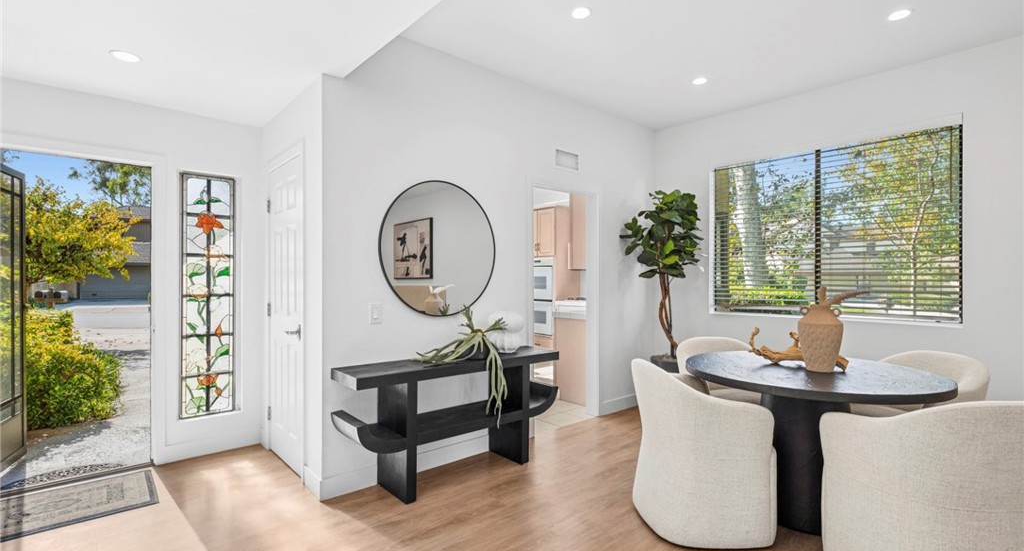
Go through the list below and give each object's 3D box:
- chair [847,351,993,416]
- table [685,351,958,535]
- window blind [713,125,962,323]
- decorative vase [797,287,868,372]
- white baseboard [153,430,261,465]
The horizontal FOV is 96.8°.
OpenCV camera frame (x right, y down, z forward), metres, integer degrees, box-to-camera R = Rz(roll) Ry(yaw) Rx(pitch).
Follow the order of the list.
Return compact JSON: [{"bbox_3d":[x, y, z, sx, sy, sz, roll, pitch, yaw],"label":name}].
[{"bbox_3d":[2.380,0.886,2.790,0.620,0.820,0.610,0,0,-17],"label":"chair"},{"bbox_3d":[1.626,0.901,2.534,1.210,0.770,1.210,0,0,-8],"label":"table"},{"bbox_3d":[2.514,-0.345,3.729,0.060,1.360,1.690,0,0,-43],"label":"window blind"},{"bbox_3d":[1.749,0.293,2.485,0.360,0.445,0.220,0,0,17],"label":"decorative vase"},{"bbox_3d":[-2.182,1.233,3.306,0.635,0.110,0.018,0,0,-40],"label":"white baseboard"}]

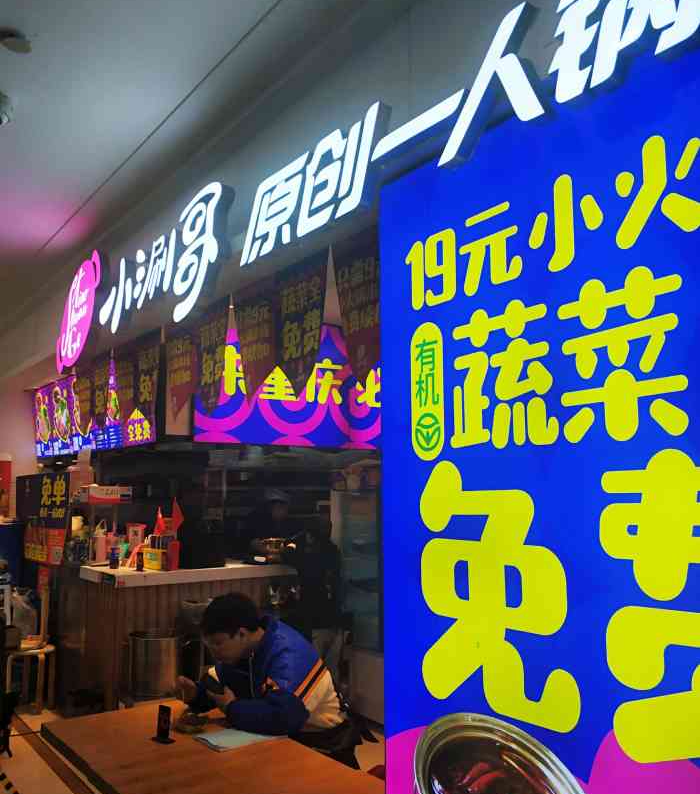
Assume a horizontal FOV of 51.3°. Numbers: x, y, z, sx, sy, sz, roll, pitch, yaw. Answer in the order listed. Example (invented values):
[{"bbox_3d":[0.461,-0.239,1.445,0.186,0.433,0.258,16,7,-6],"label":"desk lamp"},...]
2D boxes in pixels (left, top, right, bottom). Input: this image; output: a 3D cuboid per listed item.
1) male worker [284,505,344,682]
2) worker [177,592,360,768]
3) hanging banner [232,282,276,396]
[{"bbox_3d":[-0.300,1.571,5.220,0.400,1.600,0.470,2,-8,-19],"label":"male worker"},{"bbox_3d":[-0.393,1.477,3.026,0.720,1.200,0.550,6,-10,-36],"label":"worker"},{"bbox_3d":[-0.367,-0.200,2.720,0.015,0.465,0.345,6,-10,-36],"label":"hanging banner"}]

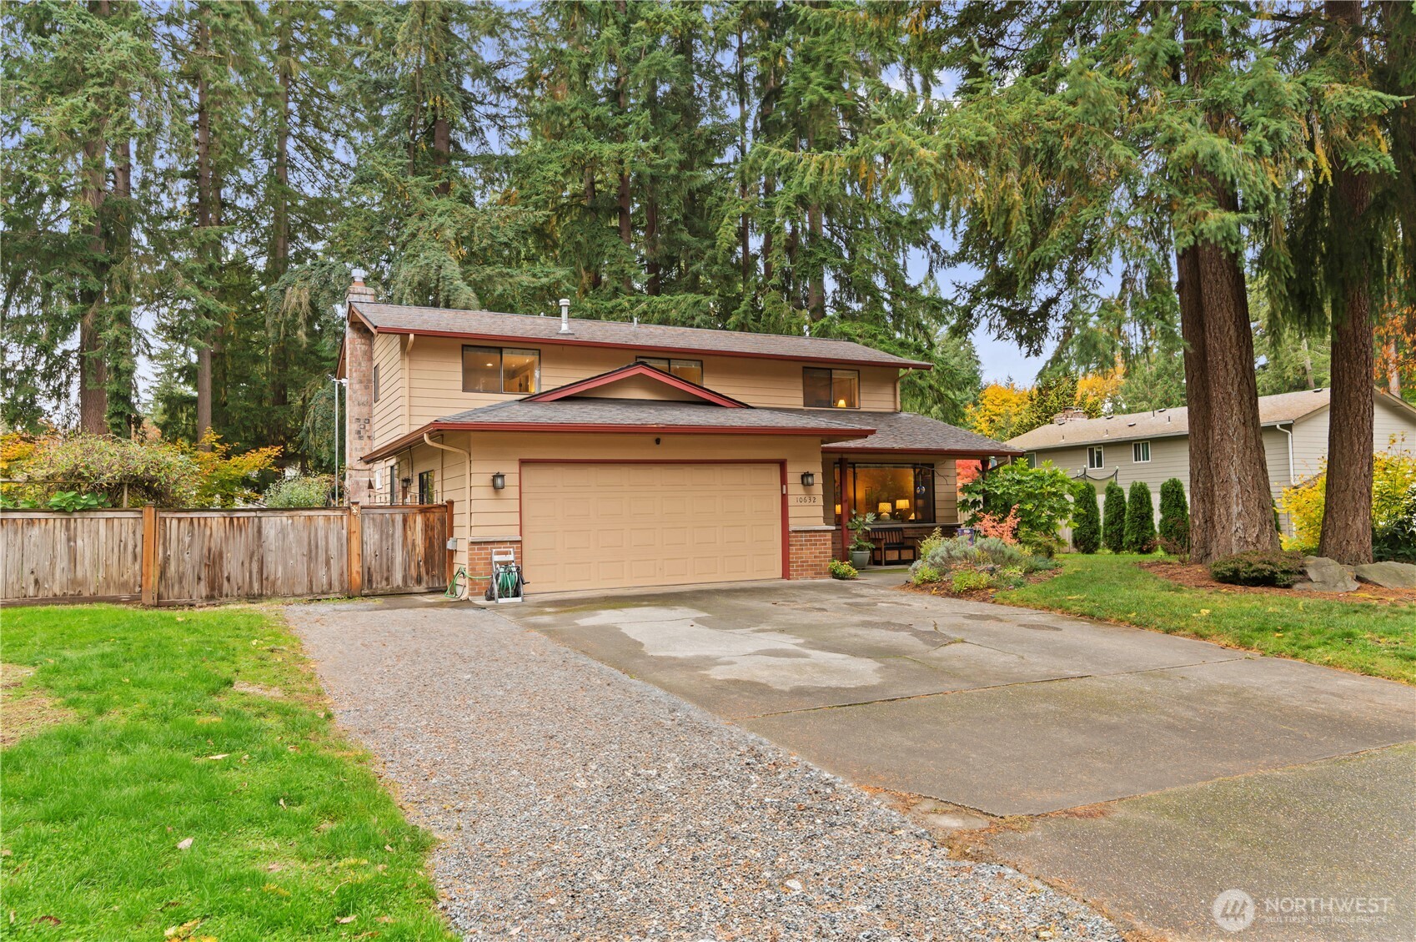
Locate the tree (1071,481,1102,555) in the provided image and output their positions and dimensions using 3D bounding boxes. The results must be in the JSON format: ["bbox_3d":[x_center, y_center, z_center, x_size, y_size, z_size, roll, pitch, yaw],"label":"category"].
[{"bbox_3d":[10.245,1.287,26.600,0.720,1.980,0.720,-2,-3,21],"label":"tree"}]

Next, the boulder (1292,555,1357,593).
[{"bbox_3d":[9.049,1.513,14.400,0.820,0.490,0.700,-3,-3,32],"label":"boulder"}]

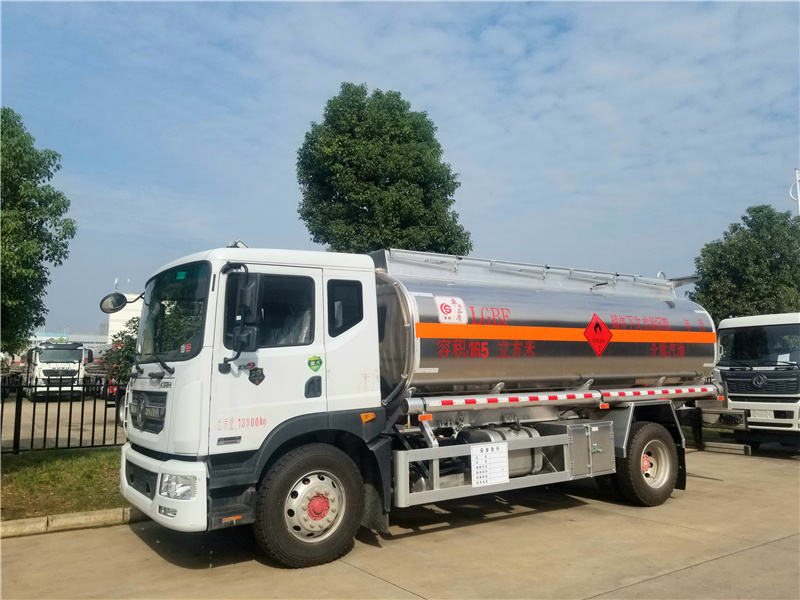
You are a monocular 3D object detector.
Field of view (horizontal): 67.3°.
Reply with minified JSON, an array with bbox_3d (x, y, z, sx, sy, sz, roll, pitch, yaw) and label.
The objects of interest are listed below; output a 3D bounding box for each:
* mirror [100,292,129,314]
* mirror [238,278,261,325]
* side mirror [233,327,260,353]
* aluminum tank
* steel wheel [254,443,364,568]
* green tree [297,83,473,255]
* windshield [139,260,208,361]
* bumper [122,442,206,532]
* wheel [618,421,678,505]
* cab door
[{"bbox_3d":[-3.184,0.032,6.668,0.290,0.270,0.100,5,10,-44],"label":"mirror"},{"bbox_3d":[-1.203,0.004,4.799,0.200,0.400,0.100,-3,-6,28],"label":"mirror"},{"bbox_3d":[-1.223,0.313,4.756,0.200,0.220,0.100,-3,-6,28],"label":"side mirror"},{"bbox_3d":[1.702,0.461,8.321,5.500,1.760,2.400,3,-7,-32],"label":"aluminum tank"},{"bbox_3d":[-0.786,1.829,5.385,1.040,1.040,0.280,5,-7,-34],"label":"steel wheel"},{"bbox_3d":[-0.363,-0.840,12.747,4.100,7.900,4.100,4,-7,-32],"label":"green tree"},{"bbox_3d":[-2.301,0.187,5.834,0.340,0.900,2.150,12,-11,-30],"label":"windshield"},{"bbox_3d":[-2.334,1.649,5.679,0.480,0.570,2.360,3,-7,-32],"label":"bumper"},{"bbox_3d":[3.213,2.125,7.827,1.040,1.040,0.280,4,-7,-32],"label":"wheel"},{"bbox_3d":[-1.125,0.476,5.203,1.020,1.560,0.150,3,-7,-32],"label":"cab door"}]

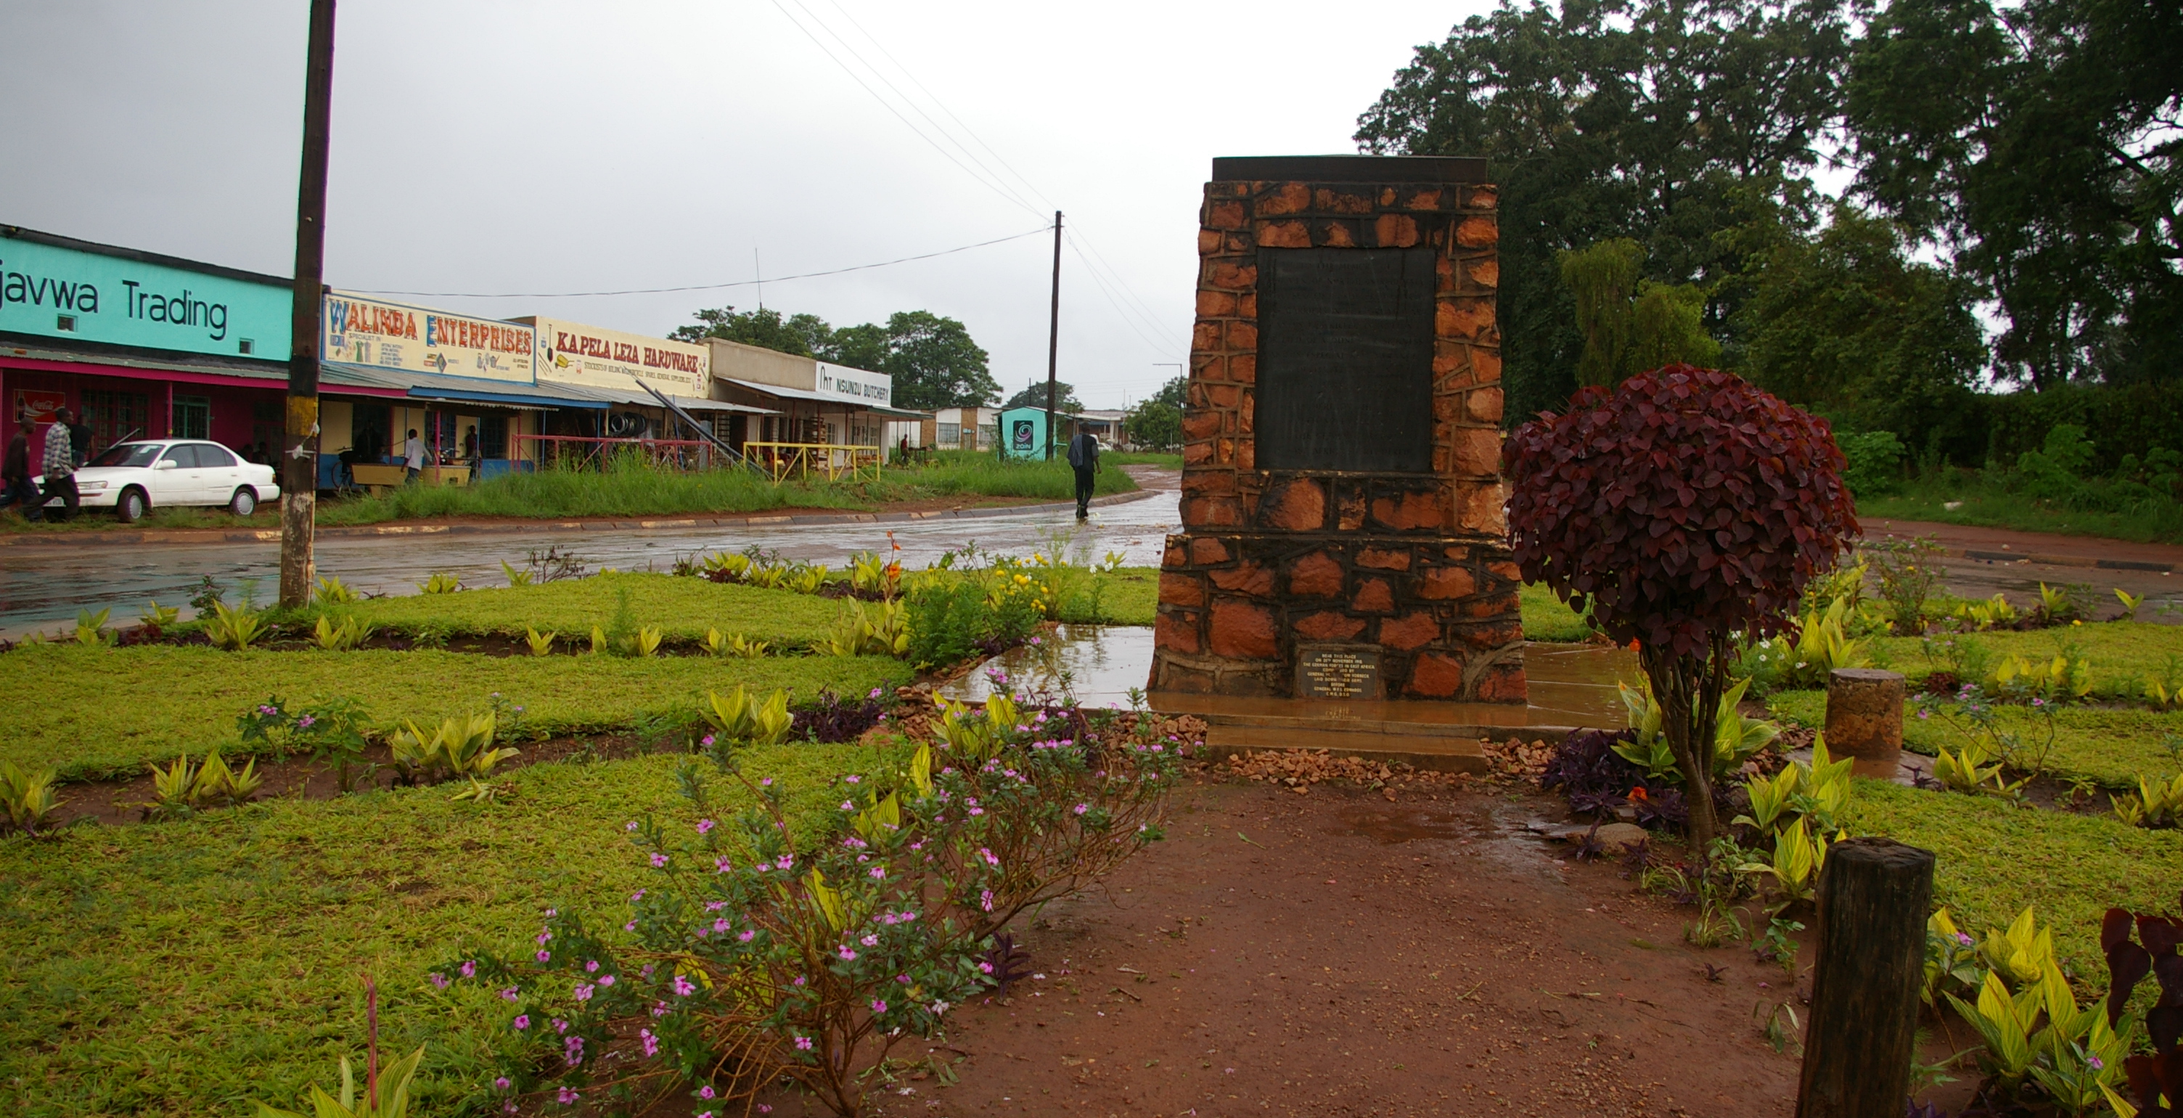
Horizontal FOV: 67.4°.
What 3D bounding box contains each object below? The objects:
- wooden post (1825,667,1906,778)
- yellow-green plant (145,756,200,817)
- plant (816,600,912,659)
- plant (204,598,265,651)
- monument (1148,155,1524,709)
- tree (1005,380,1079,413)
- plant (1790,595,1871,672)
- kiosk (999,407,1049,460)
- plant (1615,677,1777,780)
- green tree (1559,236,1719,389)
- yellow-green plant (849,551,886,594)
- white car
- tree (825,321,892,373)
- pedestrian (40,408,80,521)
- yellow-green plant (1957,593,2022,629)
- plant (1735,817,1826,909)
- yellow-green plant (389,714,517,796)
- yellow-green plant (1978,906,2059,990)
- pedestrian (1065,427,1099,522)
[{"bbox_3d":[3.729,0.729,7.884,0.362,0.420,0.362,2,4,25],"label":"wooden post"},{"bbox_3d":[-3.523,0.857,6.269,0.203,0.223,0.183,-1,4,-29],"label":"yellow-green plant"},{"bbox_3d":[-1.548,0.460,11.136,0.610,0.360,0.450,1,4,-8],"label":"plant"},{"bbox_3d":[-5.861,0.436,11.174,0.396,0.294,0.376,0,5,-28],"label":"plant"},{"bbox_3d":[1.648,-0.840,10.535,2.200,3.220,1.800,2,4,8],"label":"monument"},{"bbox_3d":[-4.384,-11.897,139.519,6.837,7.010,6.495,2,4,-2],"label":"tree"},{"bbox_3d":[5.073,0.520,11.200,0.530,0.470,0.460,3,4,24],"label":"plant"},{"bbox_3d":[-2.352,-4.329,58.598,1.750,2.200,1.700,1,3,4],"label":"kiosk"},{"bbox_3d":[2.755,0.760,7.464,0.741,0.444,0.593,2,4,20],"label":"plant"},{"bbox_3d":[15.129,-5.072,45.727,4.672,7.605,4.439,3,4,18],"label":"green tree"},{"bbox_3d":[-2.188,0.137,16.035,0.370,0.380,0.340,1,4,-8],"label":"yellow-green plant"},{"bbox_3d":[-16.620,-1.400,29.150,1.690,1.380,4.250,2,4,17],"label":"white car"},{"bbox_3d":[-15.784,-11.551,111.724,5.372,9.341,4.835,0,3,-8],"label":"tree"},{"bbox_3d":[-15.922,-1.453,25.200,0.650,1.720,0.500,-1,4,-35],"label":"pedestrian"},{"bbox_3d":[8.610,0.504,15.682,0.587,0.301,0.558,4,5,29],"label":"yellow-green plant"},{"bbox_3d":[2.540,1.097,6.010,0.323,0.280,0.307,3,4,23],"label":"plant"},{"bbox_3d":[-2.806,0.831,7.197,0.547,0.277,0.519,0,4,-21],"label":"yellow-green plant"},{"bbox_3d":[2.489,1.056,4.396,0.207,0.257,0.186,3,4,30],"label":"yellow-green plant"},{"bbox_3d":[-0.165,-1.606,29.800,0.550,1.730,0.420,1,4,-3],"label":"pedestrian"}]

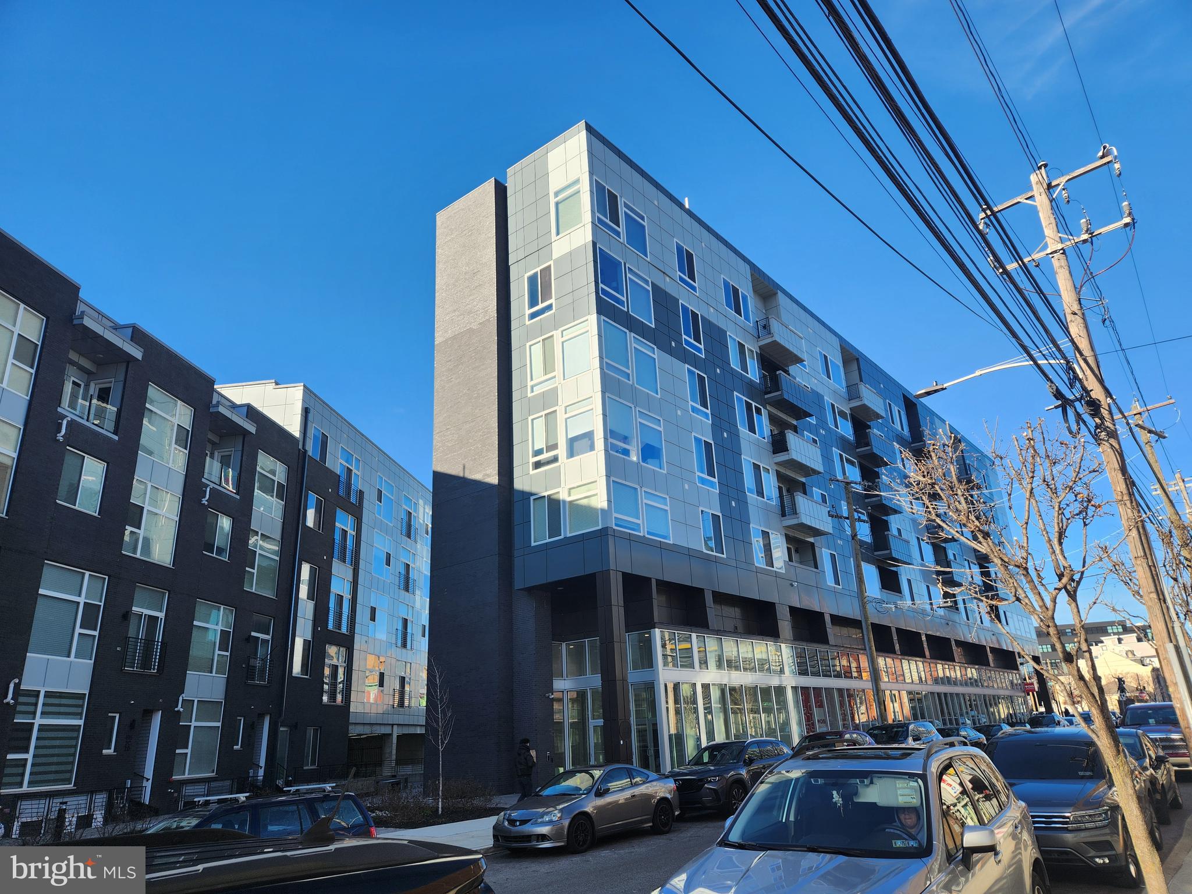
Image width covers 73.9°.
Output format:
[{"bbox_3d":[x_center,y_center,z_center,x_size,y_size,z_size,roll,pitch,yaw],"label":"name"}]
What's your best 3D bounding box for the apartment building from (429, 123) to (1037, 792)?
[{"bbox_3d":[14.959,7.160,53.482,12.600,25.500,61.300,-19,-25,36],"label":"apartment building"}]

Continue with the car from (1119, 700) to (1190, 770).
[{"bbox_3d":[15.833,8.077,21.960,2.030,1.950,5.600,-18,-25,36],"label":"car"}]

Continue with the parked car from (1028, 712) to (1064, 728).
[{"bbox_3d":[25.902,16.209,45.629,1.870,1.640,4.750,-18,-25,36],"label":"parked car"}]

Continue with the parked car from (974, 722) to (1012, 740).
[{"bbox_3d":[18.584,13.670,37.129,1.820,1.430,4.700,-18,-25,36],"label":"parked car"}]

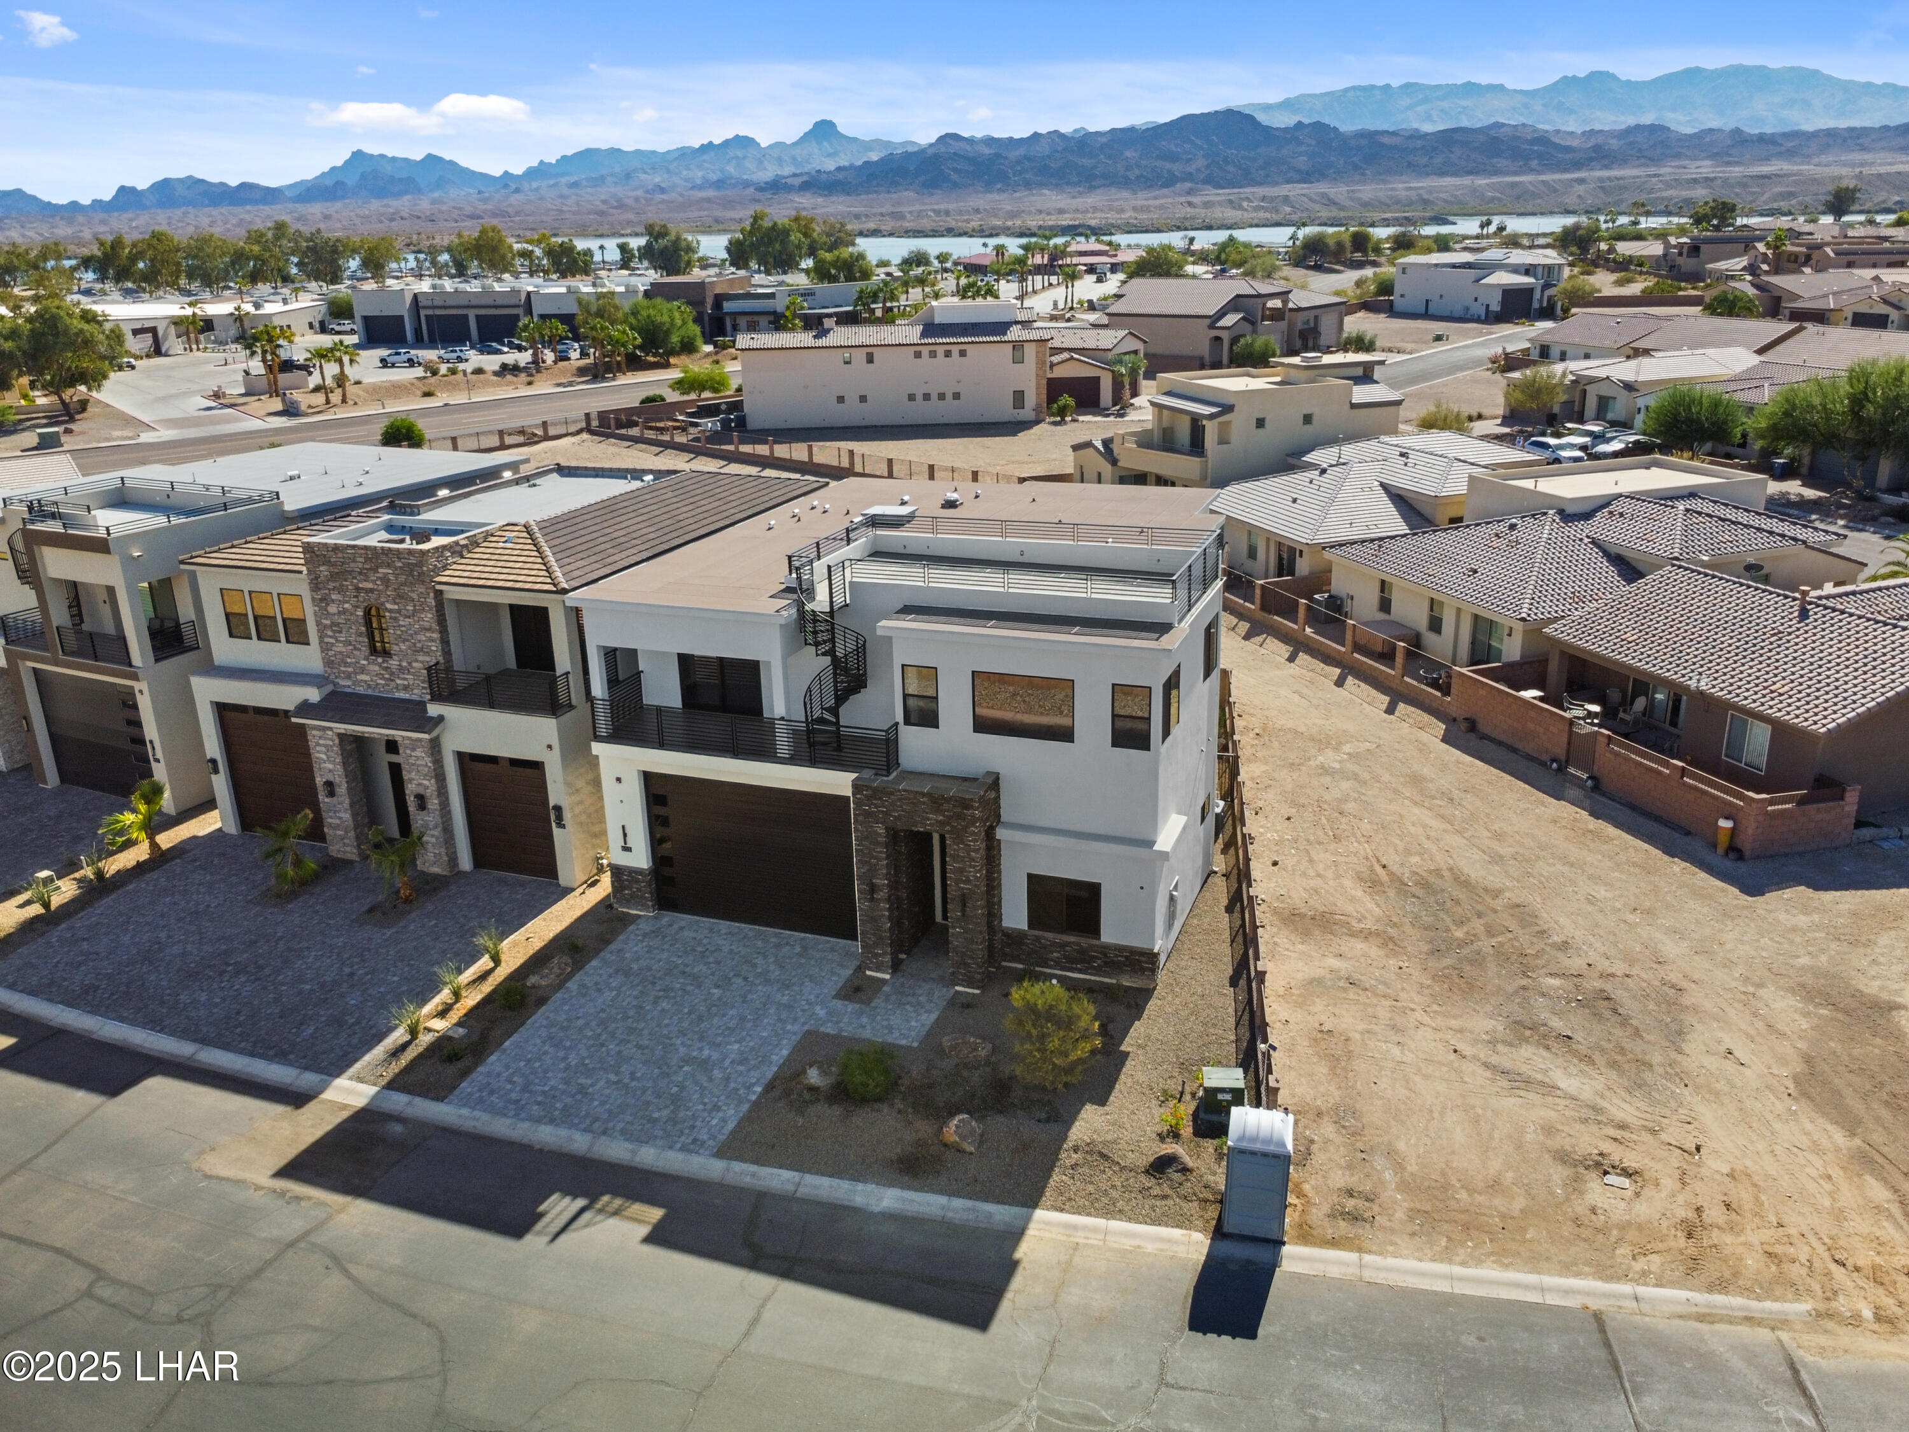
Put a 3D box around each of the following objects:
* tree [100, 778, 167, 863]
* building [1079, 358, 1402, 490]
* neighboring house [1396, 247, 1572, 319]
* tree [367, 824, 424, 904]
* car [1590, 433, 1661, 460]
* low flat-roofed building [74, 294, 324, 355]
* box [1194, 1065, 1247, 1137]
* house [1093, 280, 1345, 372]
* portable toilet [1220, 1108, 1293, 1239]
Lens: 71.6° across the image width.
[{"bbox_3d":[-25.399,3.229,41.021,2.000,2.500,1.800,-15,24,-31],"label":"tree"},{"bbox_3d":[18.956,-20.817,93.413,22.000,7.400,13.000,-10,21,-23],"label":"building"},{"bbox_3d":[75.293,-62.566,191.283,13.000,8.800,22.500,-9,22,-19],"label":"neighboring house"},{"bbox_3d":[-15.527,4.111,36.748,1.700,2.250,1.700,6,21,19],"label":"tree"},{"bbox_3d":[49.546,-19.764,97.500,4.750,1.460,1.880,-8,21,-18],"label":"car"},{"bbox_3d":[-119.268,-59.314,202.289,32.000,4.800,35.000,1,21,5],"label":"low flat-roofed building"},{"bbox_3d":[5.687,7.882,27.871,0.920,0.760,0.860,1,20,7],"label":"box"},{"bbox_3d":[33.769,-49.217,165.260,24.000,9.000,25.000,8,21,23],"label":"house"},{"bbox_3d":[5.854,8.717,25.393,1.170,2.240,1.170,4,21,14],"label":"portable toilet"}]

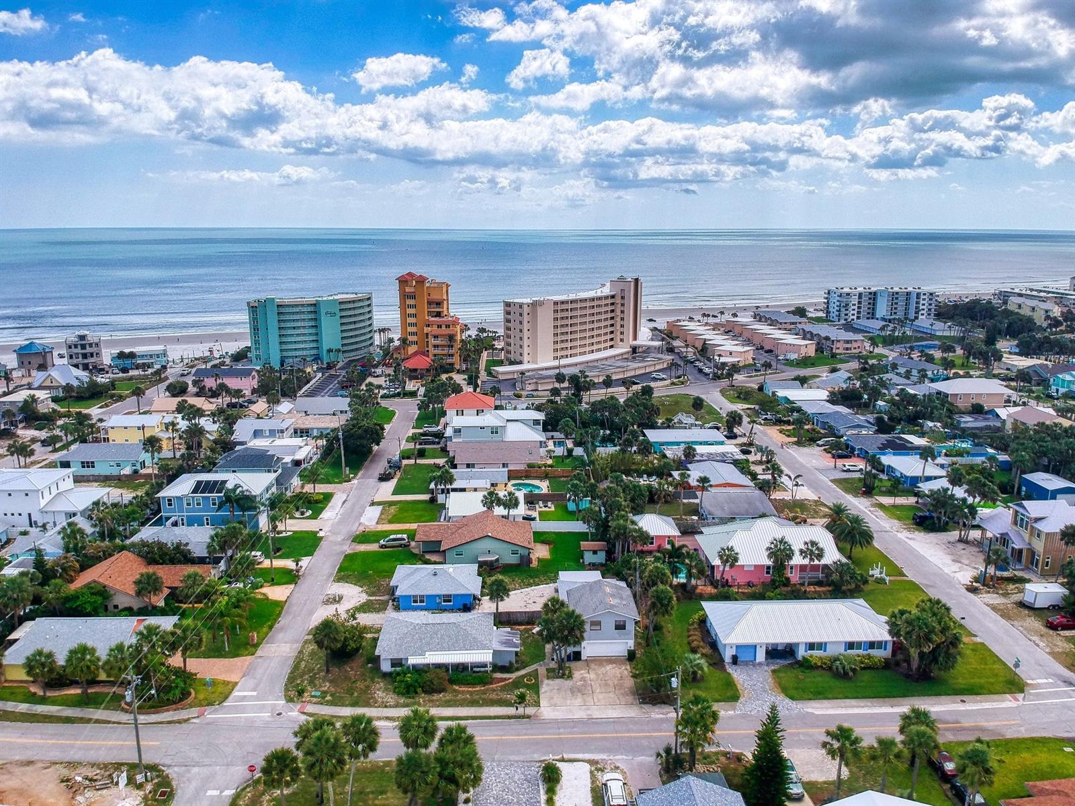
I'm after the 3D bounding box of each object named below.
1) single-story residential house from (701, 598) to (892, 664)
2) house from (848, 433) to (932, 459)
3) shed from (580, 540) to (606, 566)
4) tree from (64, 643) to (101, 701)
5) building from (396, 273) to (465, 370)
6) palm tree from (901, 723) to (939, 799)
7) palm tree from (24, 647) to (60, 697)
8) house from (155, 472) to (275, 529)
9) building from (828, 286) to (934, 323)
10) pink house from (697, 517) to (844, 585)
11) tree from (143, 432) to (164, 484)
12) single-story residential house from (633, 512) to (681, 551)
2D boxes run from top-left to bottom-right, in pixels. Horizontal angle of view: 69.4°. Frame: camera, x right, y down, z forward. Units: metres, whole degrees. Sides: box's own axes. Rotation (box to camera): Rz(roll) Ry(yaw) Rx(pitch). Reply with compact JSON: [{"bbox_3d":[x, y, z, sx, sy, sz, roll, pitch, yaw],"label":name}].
[{"bbox_3d":[32.639,27.622,97.980,21.500,4.700,10.600,0,13,-2],"label":"single-story residential house"},{"bbox_3d":[80.079,9.548,178.350,15.500,4.400,13.200,0,13,-2],"label":"house"},{"bbox_3d":[8.629,22.927,120.009,3.850,2.900,3.100,0,13,-2],"label":"shed"},{"bbox_3d":[-48.774,29.247,83.556,3.960,6.700,3.960,0,13,0],"label":"tree"},{"bbox_3d":[-36.572,-29.728,271.192,20.900,32.200,22.000,0,13,0],"label":"building"},{"bbox_3d":[34.700,32.970,71.300,3.700,8.050,3.700,0,13,-2],"label":"palm tree"},{"bbox_3d":[-53.818,29.592,84.575,3.920,5.560,3.920,0,13,0],"label":"palm tree"},{"bbox_3d":[-55.749,16.258,137.180,17.000,8.000,12.400,0,13,-2],"label":"house"},{"bbox_3d":[190.207,-54.369,430.400,53.000,17.400,19.500,0,13,-2],"label":"building"},{"bbox_3d":[36.000,21.960,123.820,20.600,6.200,18.300,0,13,-2],"label":"pink house"},{"bbox_3d":[-79.200,11.520,159.740,4.200,10.600,4.200,0,13,-2],"label":"tree"},{"bbox_3d":[18.739,20.486,126.811,8.400,4.700,7.700,0,13,-2],"label":"single-story residential house"}]

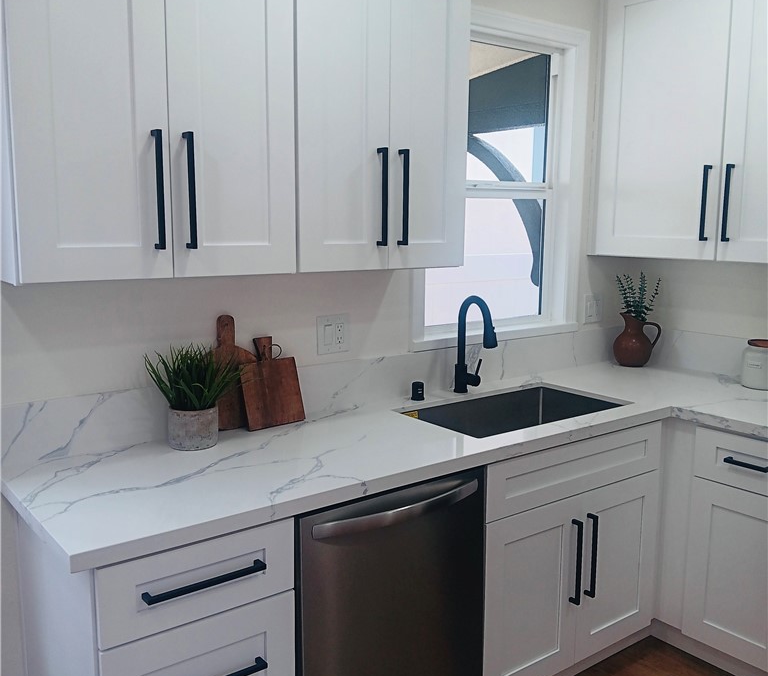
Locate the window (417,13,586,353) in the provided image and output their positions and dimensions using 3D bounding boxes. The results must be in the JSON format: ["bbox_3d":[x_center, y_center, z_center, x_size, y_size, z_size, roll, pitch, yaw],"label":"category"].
[{"bbox_3d":[0.445,-0.600,2.976,0.937,1.230,0.125,-6,11,-37],"label":"window"}]

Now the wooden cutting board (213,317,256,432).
[{"bbox_3d":[-0.458,0.105,2.288,0.210,0.345,0.020,-6,7,-37],"label":"wooden cutting board"}]

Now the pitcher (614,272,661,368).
[{"bbox_3d":[1.112,-0.083,3.355,0.215,0.415,0.180,3,9,18],"label":"pitcher"}]

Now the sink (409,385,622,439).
[{"bbox_3d":[0.450,0.380,2.635,0.770,0.235,0.420,-6,11,-37],"label":"sink"}]

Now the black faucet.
[{"bbox_3d":[0.346,0.031,2.737,0.095,0.365,0.250,-4,9,-24],"label":"black faucet"}]

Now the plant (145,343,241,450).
[{"bbox_3d":[-0.533,0.156,2.132,0.250,0.283,0.240,-6,11,-37],"label":"plant"}]

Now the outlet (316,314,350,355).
[{"bbox_3d":[-0.163,-0.012,2.538,0.122,0.121,0.010,-6,11,-37],"label":"outlet"}]

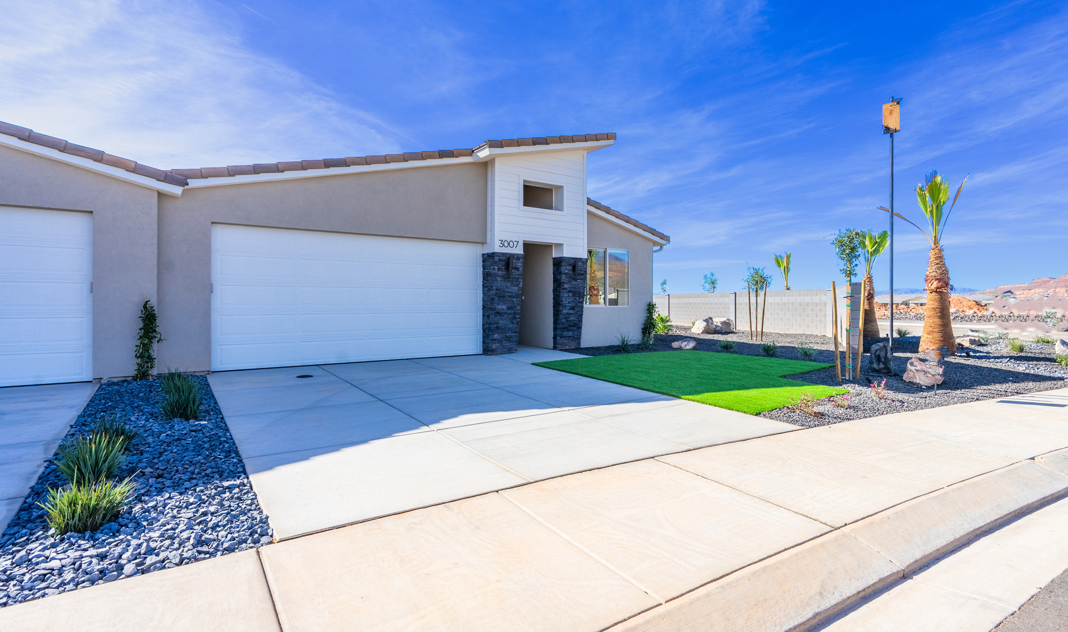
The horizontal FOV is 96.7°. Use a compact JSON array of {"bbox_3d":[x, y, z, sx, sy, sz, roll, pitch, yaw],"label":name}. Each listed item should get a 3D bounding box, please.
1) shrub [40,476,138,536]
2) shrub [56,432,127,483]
[{"bbox_3d":[-2.555,1.085,2.730,0.420,0.270,0.400,-1,2,-43],"label":"shrub"},{"bbox_3d":[-3.370,1.060,3.620,0.430,0.390,0.430,-1,1,-43],"label":"shrub"}]

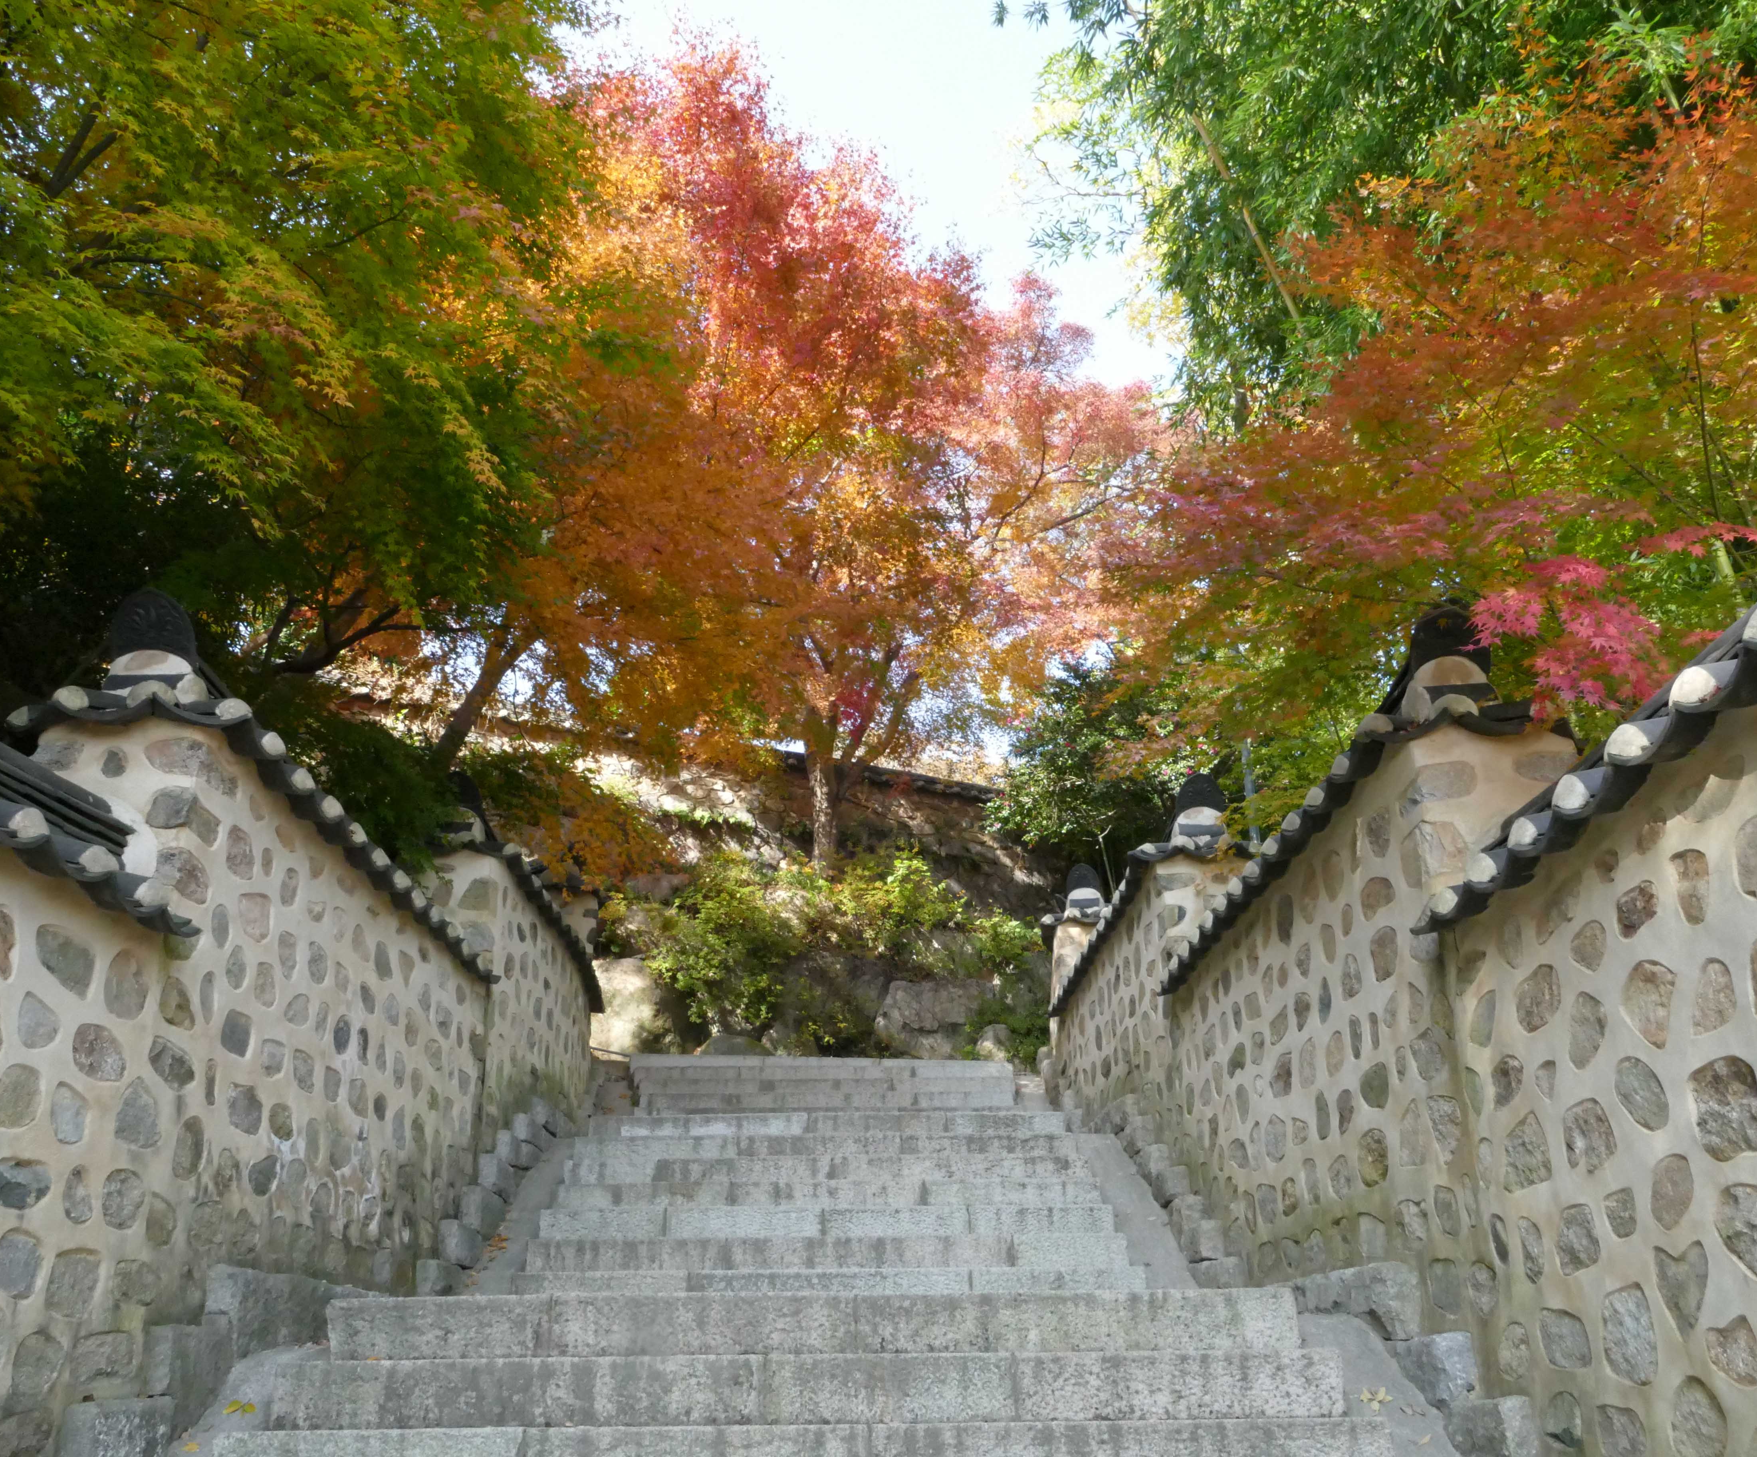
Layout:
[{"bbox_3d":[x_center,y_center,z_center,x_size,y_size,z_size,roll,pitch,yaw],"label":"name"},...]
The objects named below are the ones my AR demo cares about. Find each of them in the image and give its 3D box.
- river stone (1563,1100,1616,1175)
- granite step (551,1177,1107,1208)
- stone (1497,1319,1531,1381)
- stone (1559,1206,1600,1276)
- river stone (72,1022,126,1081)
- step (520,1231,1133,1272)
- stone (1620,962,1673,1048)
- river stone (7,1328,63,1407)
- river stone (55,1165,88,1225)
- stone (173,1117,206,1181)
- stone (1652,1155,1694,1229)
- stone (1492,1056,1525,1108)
[{"bbox_3d":[1.568,0.874,3.240,0.123,0.156,0.231,-1,-22,0],"label":"river stone"},{"bbox_3d":[-0.252,2.466,7.909,2.823,0.155,0.370,0,-22,0],"label":"granite step"},{"bbox_3d":[1.578,1.517,3.702,0.090,0.124,0.208,-1,-21,0],"label":"stone"},{"bbox_3d":[1.562,1.108,3.296,0.106,0.148,0.180,-1,-22,0],"label":"stone"},{"bbox_3d":[-1.886,0.764,3.592,0.107,0.140,0.270,0,-23,-1],"label":"river stone"},{"bbox_3d":[-0.223,2.340,6.730,2.650,0.145,0.330,-1,-21,0],"label":"step"},{"bbox_3d":[1.561,0.546,2.989,0.119,0.172,0.196,-1,-22,0],"label":"stone"},{"bbox_3d":[-1.881,1.393,3.313,0.111,0.155,0.261,0,-23,-1],"label":"river stone"},{"bbox_3d":[-1.974,1.143,3.709,0.068,0.133,0.150,-1,-23,3],"label":"river stone"},{"bbox_3d":[-1.891,1.127,4.070,0.108,0.160,0.172,-1,-22,0],"label":"stone"},{"bbox_3d":[1.550,0.884,2.901,0.091,0.138,0.142,-1,-22,0],"label":"stone"},{"bbox_3d":[1.610,0.894,3.838,0.076,0.115,0.216,0,-23,0],"label":"stone"}]

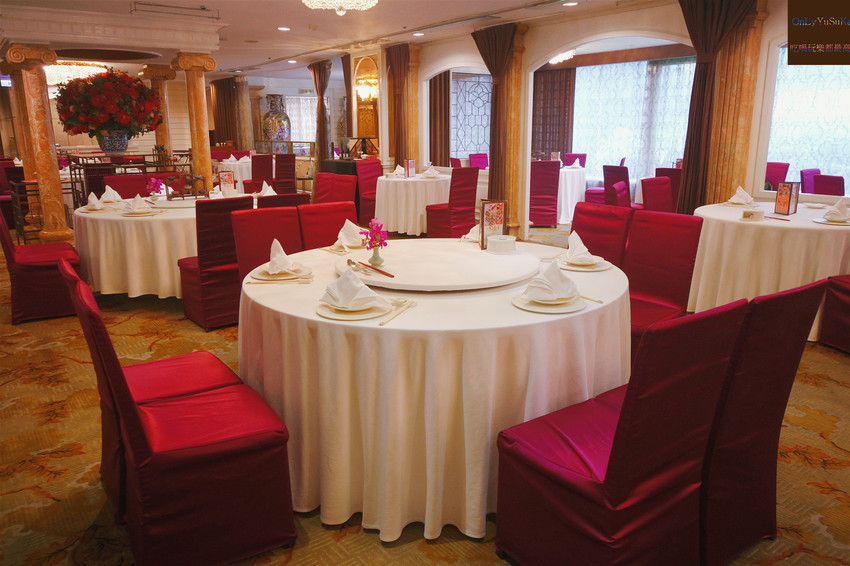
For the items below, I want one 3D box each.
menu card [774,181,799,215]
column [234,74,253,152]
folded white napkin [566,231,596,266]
[{"bbox_3d":[2.668,-0.622,4.684,0.105,0.230,0.115,-6,15,-21],"label":"menu card"},{"bbox_3d":[-3.611,-2.903,12.868,0.320,2.500,0.320,-5,14,-18],"label":"column"},{"bbox_3d":[0.753,-0.167,3.085,0.150,0.150,0.190,-1,14,0],"label":"folded white napkin"}]

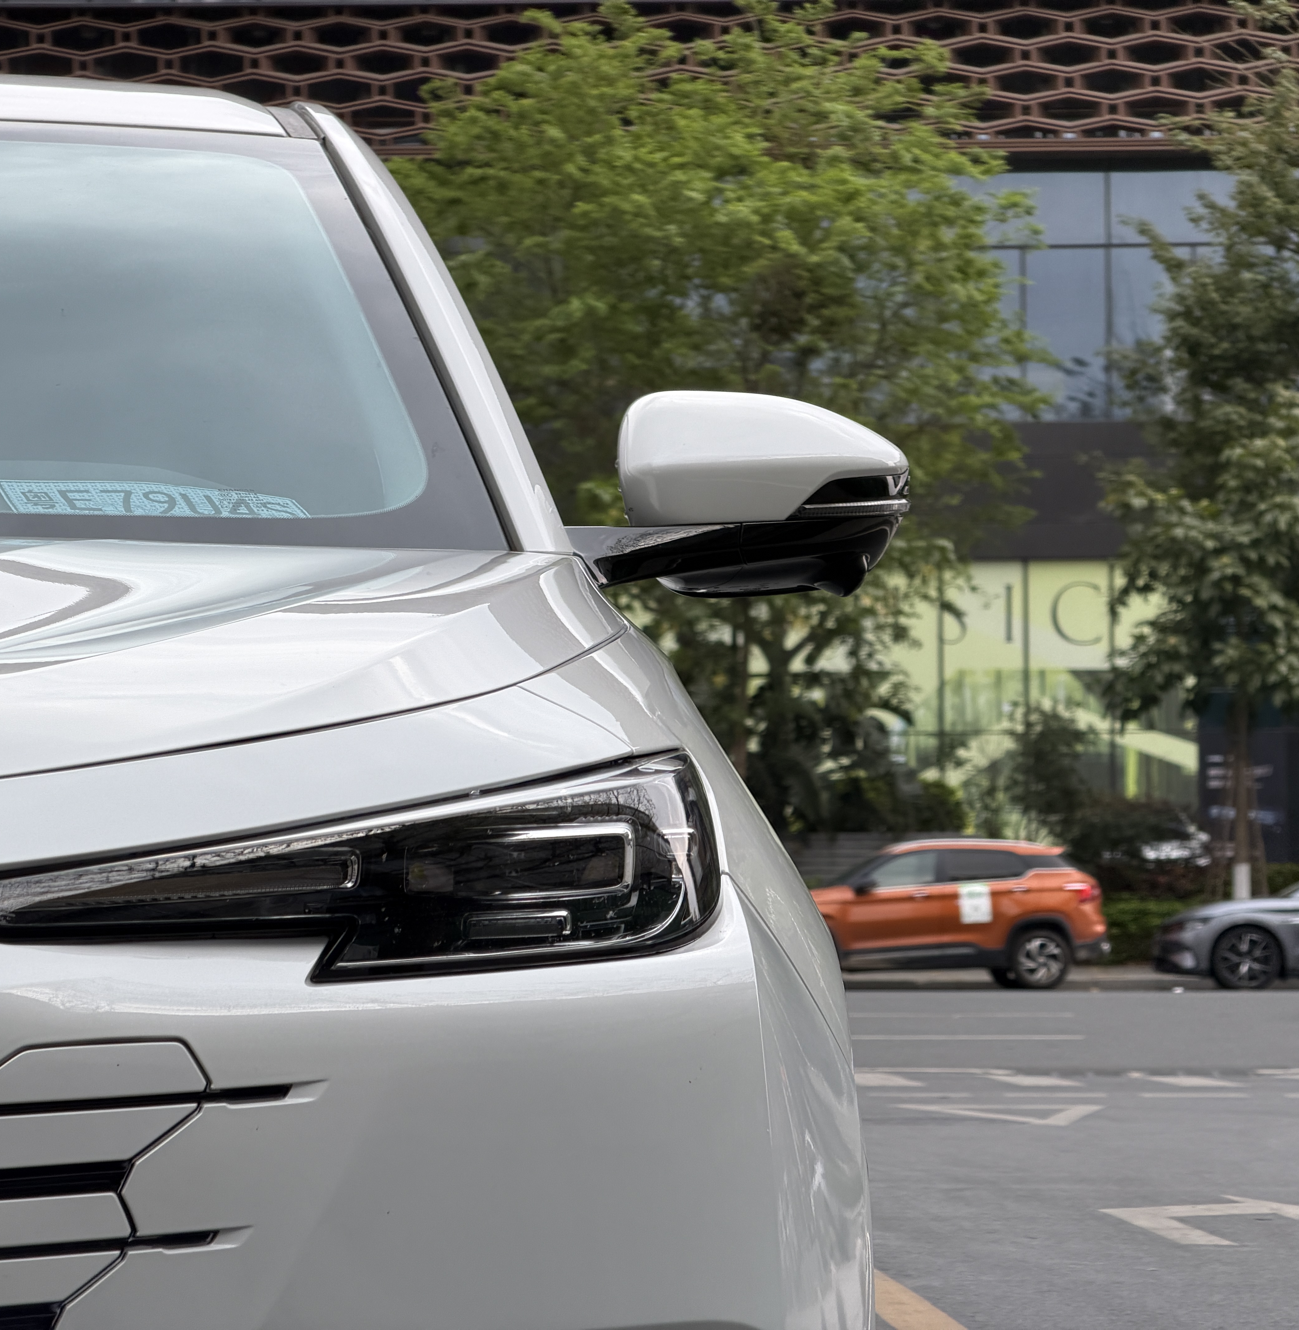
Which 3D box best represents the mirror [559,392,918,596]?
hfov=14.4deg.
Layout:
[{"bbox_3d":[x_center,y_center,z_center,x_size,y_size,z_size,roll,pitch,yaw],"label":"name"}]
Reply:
[{"bbox_3d":[0.070,-0.136,4.100,0.275,0.166,0.180,0,-3,-3],"label":"mirror"}]

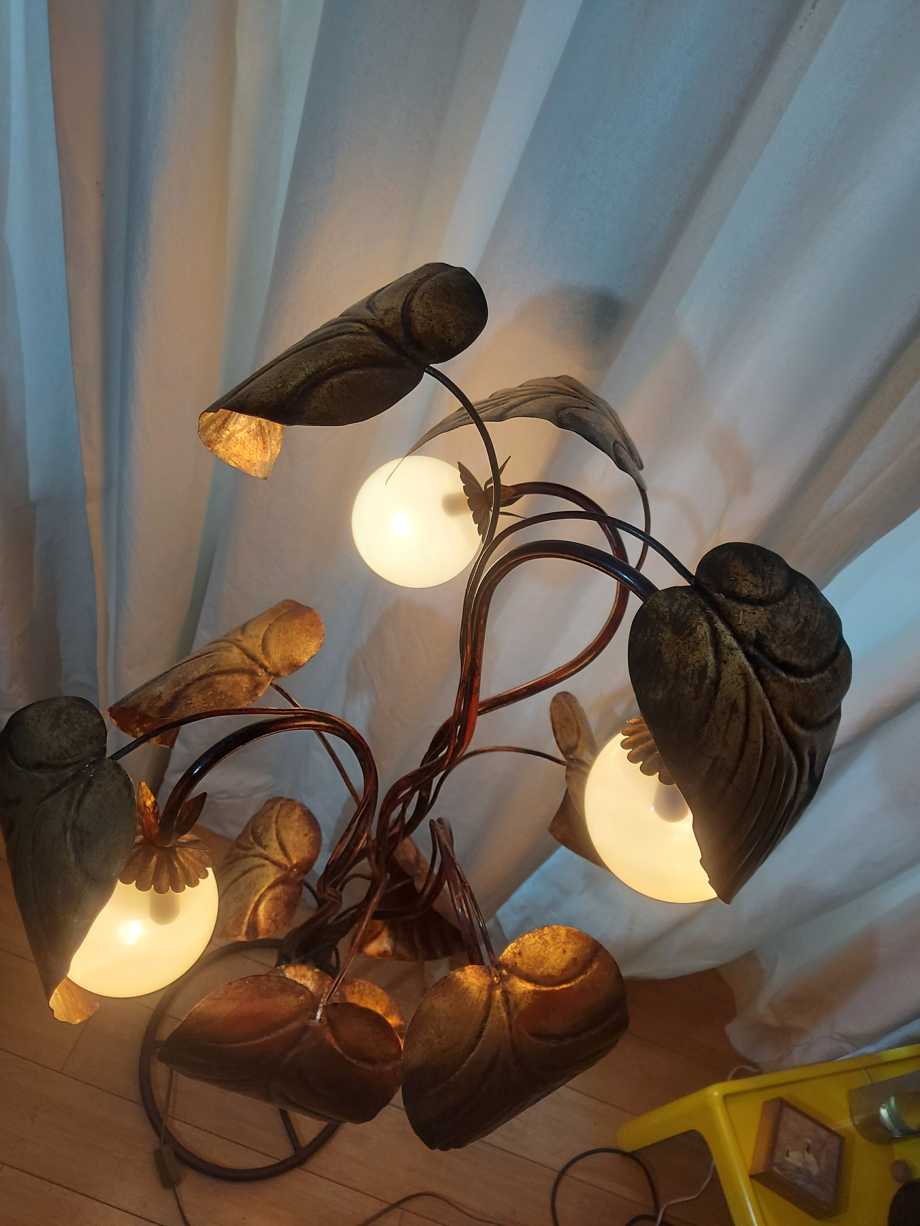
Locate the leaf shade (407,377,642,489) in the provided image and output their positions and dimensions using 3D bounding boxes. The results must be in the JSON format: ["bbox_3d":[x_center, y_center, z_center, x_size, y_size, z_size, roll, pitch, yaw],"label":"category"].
[{"bbox_3d":[0.060,-0.170,0.809,0.241,0.087,0.113,-1,21,-3],"label":"leaf shade"}]

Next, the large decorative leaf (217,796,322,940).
[{"bbox_3d":[-0.229,0.287,0.950,0.125,0.105,0.155,15,50,-6],"label":"large decorative leaf"}]

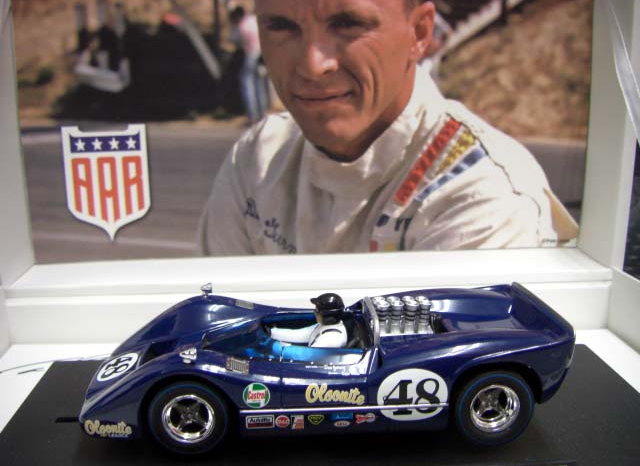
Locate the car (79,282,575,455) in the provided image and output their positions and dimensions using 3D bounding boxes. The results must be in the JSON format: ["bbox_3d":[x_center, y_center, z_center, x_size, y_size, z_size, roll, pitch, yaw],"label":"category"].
[{"bbox_3d":[0.001,0.032,0.199,0.125,0.031,0.062,-1,12,-4],"label":"car"}]

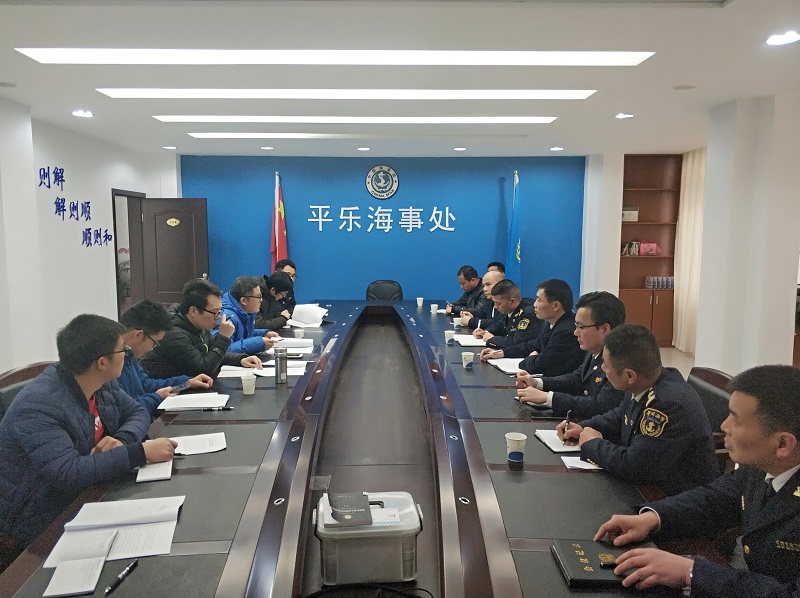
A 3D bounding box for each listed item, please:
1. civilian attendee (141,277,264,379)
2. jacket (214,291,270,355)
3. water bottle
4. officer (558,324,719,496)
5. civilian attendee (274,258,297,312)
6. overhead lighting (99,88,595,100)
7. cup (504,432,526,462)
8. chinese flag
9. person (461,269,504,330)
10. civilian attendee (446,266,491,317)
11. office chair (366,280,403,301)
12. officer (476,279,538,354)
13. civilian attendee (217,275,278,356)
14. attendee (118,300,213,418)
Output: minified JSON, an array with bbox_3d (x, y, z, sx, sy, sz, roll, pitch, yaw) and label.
[{"bbox_3d":[-1.149,0.542,3.506,0.760,1.310,0.580,0,6,-1],"label":"civilian attendee"},{"bbox_3d":[-1.145,0.270,4.275,0.480,0.640,0.520,0,6,2],"label":"jacket"},{"bbox_3d":[-0.642,0.355,3.364,0.066,0.200,0.066,0,6,-1],"label":"water bottle"},{"bbox_3d":[0.796,0.700,2.286,0.700,1.240,0.540,0,6,-1],"label":"officer"},{"bbox_3d":[-1.027,0.276,5.988,0.700,1.310,0.520,2,6,18],"label":"civilian attendee"},{"bbox_3d":[-0.371,-1.533,4.622,3.590,0.060,0.330,0,6,-1],"label":"overhead lighting"},{"bbox_3d":[0.415,0.531,2.227,0.075,0.088,0.075,0,6,0],"label":"cup"},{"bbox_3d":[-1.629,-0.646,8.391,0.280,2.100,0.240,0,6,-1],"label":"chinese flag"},{"bbox_3d":[0.750,0.381,5.319,0.700,1.240,0.520,0,6,-1],"label":"person"},{"bbox_3d":[0.766,0.307,5.909,0.680,1.250,0.560,-1,6,-10],"label":"civilian attendee"},{"bbox_3d":[-0.189,0.255,7.652,0.580,0.970,0.600,0,6,-1],"label":"office chair"},{"bbox_3d":[0.859,0.473,4.500,0.700,1.230,0.570,0,6,-1],"label":"officer"},{"bbox_3d":[-1.126,0.483,4.224,0.720,1.270,0.570,0,6,-4],"label":"civilian attendee"},{"bbox_3d":[-1.288,0.629,3.039,0.740,1.240,0.570,-1,6,-7],"label":"attendee"}]

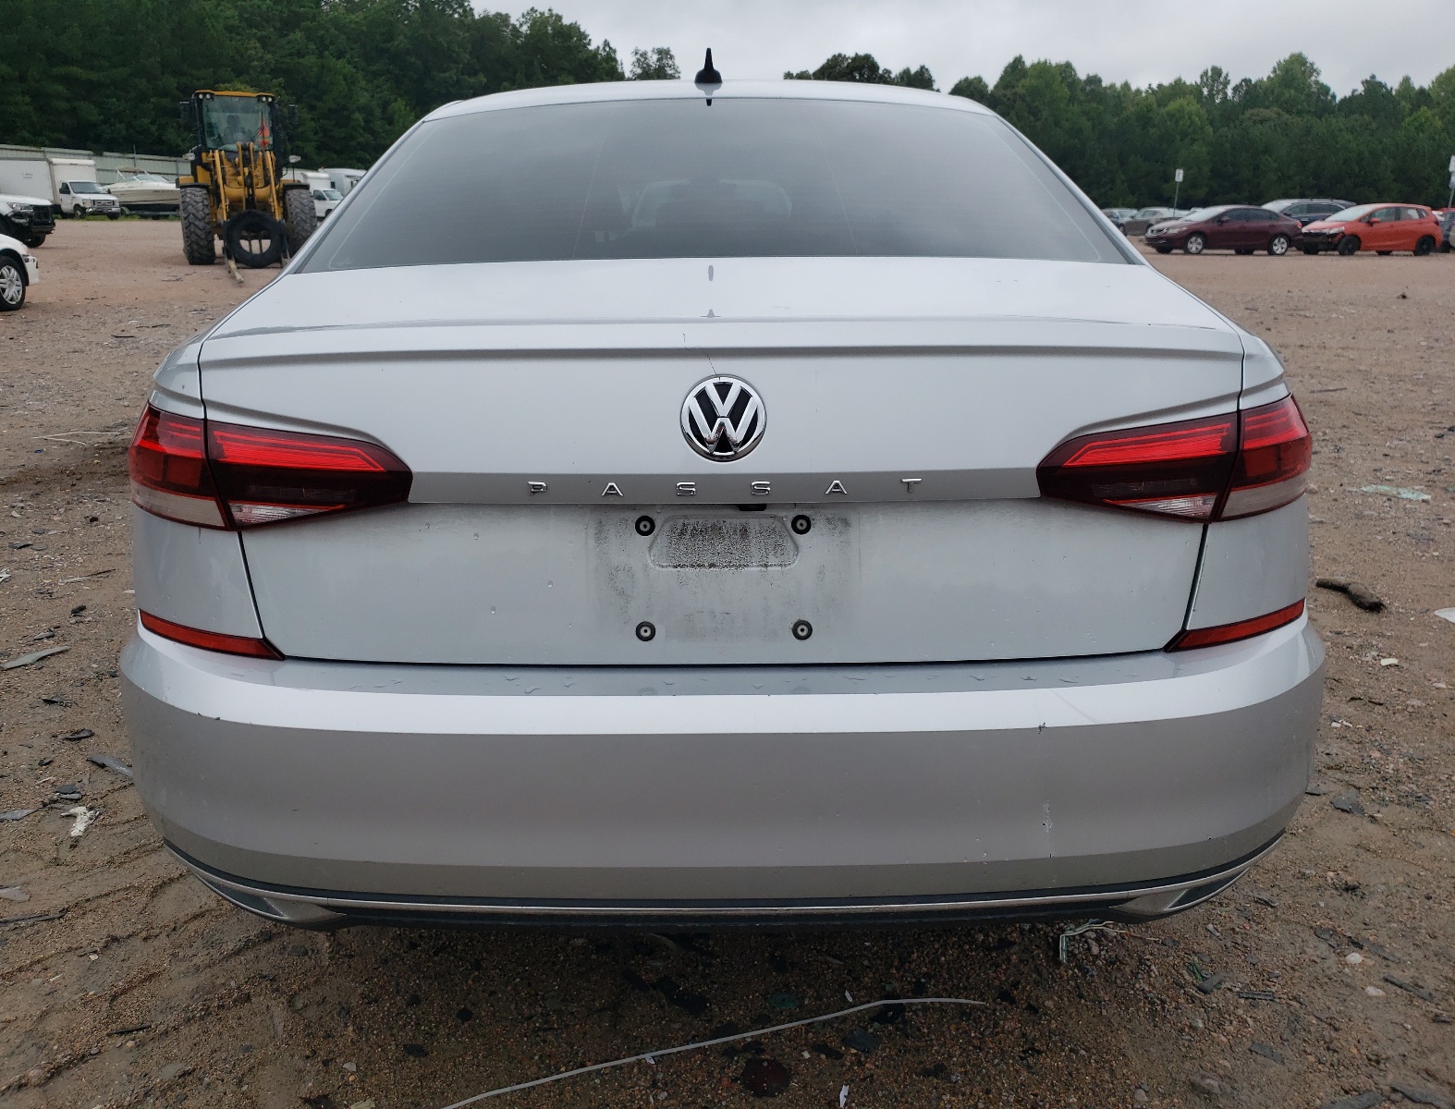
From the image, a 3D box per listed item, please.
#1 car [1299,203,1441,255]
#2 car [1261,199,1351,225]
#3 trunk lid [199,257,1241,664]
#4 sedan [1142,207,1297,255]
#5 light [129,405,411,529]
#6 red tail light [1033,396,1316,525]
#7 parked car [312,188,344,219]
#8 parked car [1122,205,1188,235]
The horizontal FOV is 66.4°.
[{"bbox_3d":[19.500,-9.888,33.784,4.030,1.520,1.700,-3,17,-11],"label":"car"},{"bbox_3d":[22.500,-13.185,44.070,4.750,1.730,1.870,-3,17,-10],"label":"car"},{"bbox_3d":[-0.005,-0.150,1.423,1.240,0.440,0.480,0,17,-1],"label":"trunk lid"},{"bbox_3d":[14.840,-9.724,33.312,4.540,1.435,1.760,-3,17,-10],"label":"sedan"},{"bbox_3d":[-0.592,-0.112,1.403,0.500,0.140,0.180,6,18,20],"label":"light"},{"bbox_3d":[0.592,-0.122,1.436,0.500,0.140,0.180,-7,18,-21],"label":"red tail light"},{"bbox_3d":[-24.832,-21.868,69.500,5.400,2.050,2.000,4,17,12],"label":"parked car"},{"bbox_3d":[21.311,-16.656,55.600,1.850,1.450,4.800,-3,17,-11],"label":"parked car"}]

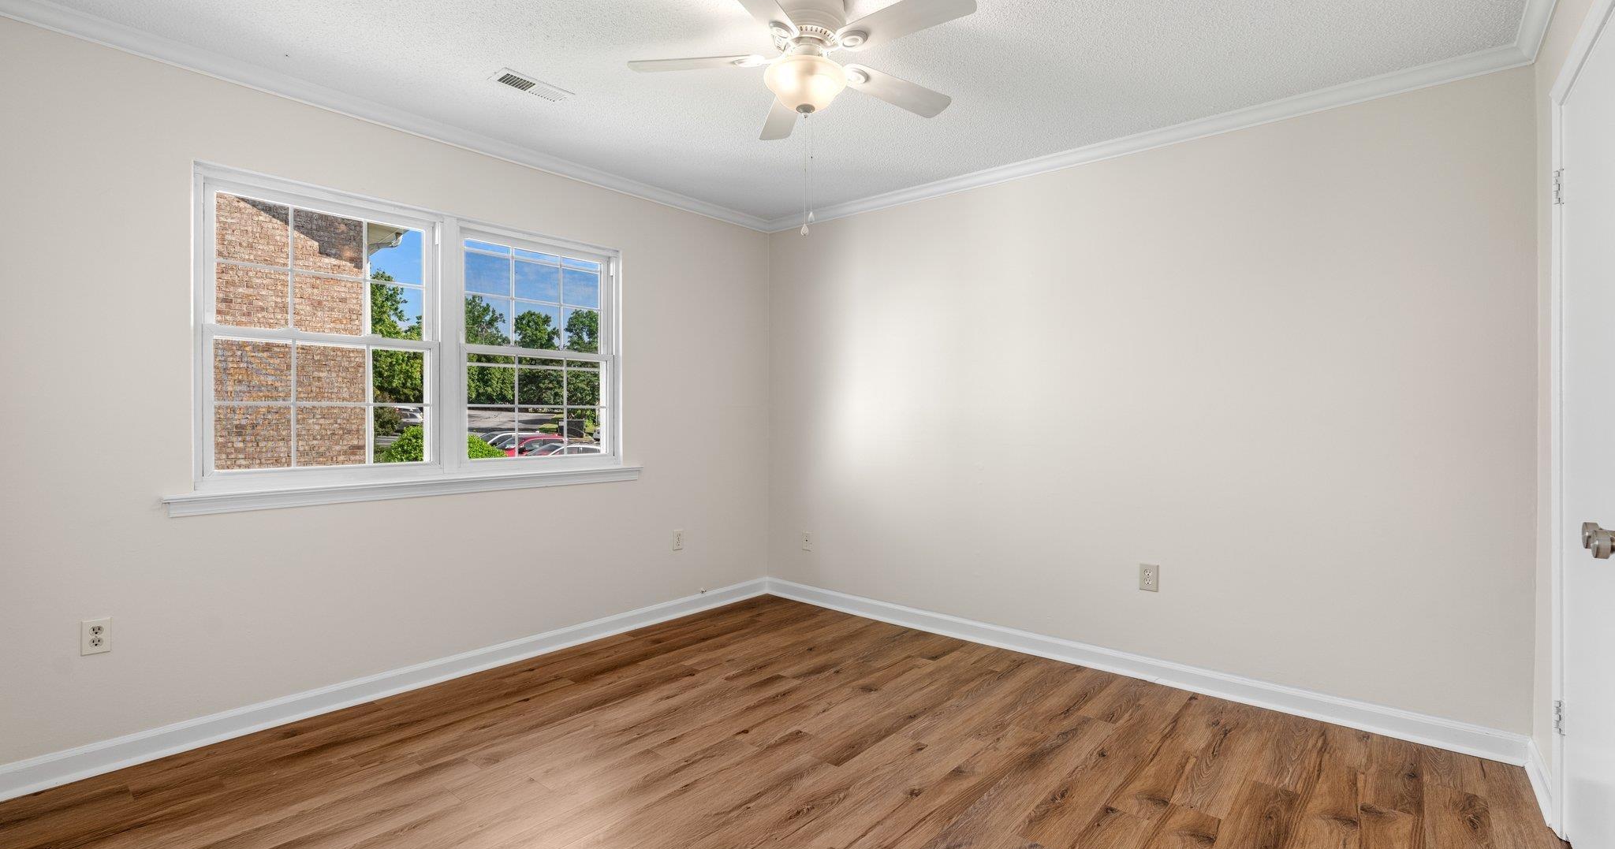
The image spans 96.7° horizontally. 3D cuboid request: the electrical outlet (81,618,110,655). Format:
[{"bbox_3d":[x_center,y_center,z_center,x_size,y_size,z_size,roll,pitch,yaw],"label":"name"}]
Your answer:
[{"bbox_3d":[-2.298,0.688,2.321,0.009,0.115,0.071,1,1,40],"label":"electrical outlet"}]

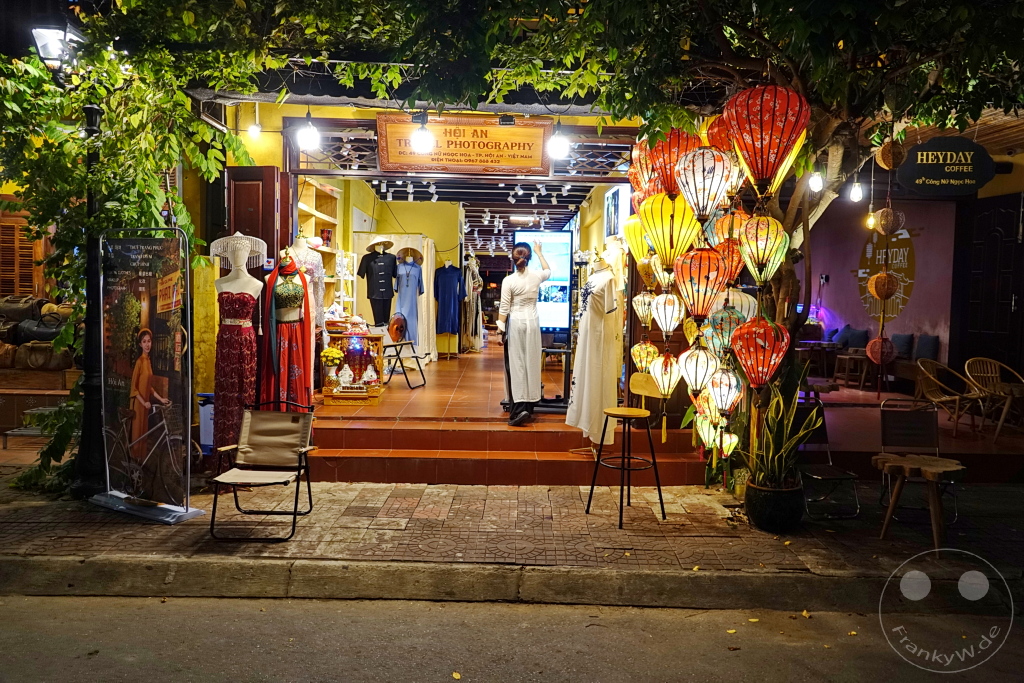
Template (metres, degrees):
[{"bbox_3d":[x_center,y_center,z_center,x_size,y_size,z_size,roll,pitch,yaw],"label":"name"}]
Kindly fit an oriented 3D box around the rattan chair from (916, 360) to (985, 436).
[{"bbox_3d":[4.292,0.547,6.706,0.610,0.730,0.630,-2,5,-39],"label":"rattan chair"}]

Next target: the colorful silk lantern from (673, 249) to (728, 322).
[{"bbox_3d":[1.203,-0.356,4.335,0.343,0.483,0.343,1,4,-1],"label":"colorful silk lantern"}]

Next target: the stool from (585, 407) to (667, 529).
[{"bbox_3d":[0.802,0.860,4.762,0.405,0.750,0.405,-2,5,-32],"label":"stool"}]

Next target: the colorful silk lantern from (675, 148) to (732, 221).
[{"bbox_3d":[1.208,-0.982,4.295,0.359,0.466,0.359,1,4,-1],"label":"colorful silk lantern"}]

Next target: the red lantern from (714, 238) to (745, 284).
[{"bbox_3d":[1.484,-0.553,4.659,0.218,0.314,0.218,1,4,-1],"label":"red lantern"}]

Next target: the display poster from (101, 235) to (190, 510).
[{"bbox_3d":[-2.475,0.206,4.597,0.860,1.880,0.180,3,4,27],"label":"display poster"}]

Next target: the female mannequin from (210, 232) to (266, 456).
[{"bbox_3d":[-2.098,0.152,5.200,0.435,1.990,0.420,1,4,-3],"label":"female mannequin"}]

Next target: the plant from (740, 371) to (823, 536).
[{"bbox_3d":[1.852,0.719,4.727,0.520,1.070,0.480,1,4,-1],"label":"plant"}]

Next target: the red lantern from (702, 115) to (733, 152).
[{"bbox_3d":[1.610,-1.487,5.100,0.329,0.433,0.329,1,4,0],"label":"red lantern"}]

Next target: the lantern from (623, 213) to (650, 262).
[{"bbox_3d":[0.954,-0.769,5.150,0.272,0.407,0.272,1,4,0],"label":"lantern"}]

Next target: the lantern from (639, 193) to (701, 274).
[{"bbox_3d":[1.119,-0.774,4.850,0.440,0.583,0.440,1,4,0],"label":"lantern"}]

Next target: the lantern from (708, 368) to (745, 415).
[{"bbox_3d":[1.458,0.334,4.650,0.245,0.325,0.245,1,4,-1],"label":"lantern"}]

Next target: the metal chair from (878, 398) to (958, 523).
[{"bbox_3d":[2.912,0.857,4.931,0.440,0.780,0.530,2,4,13],"label":"metal chair"}]

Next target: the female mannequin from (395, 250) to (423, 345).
[{"bbox_3d":[-1.408,-0.394,9.364,0.430,1.700,0.340,1,4,-1],"label":"female mannequin"}]

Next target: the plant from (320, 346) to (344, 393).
[{"bbox_3d":[-1.762,0.275,6.700,0.236,0.442,0.236,1,4,0],"label":"plant"}]

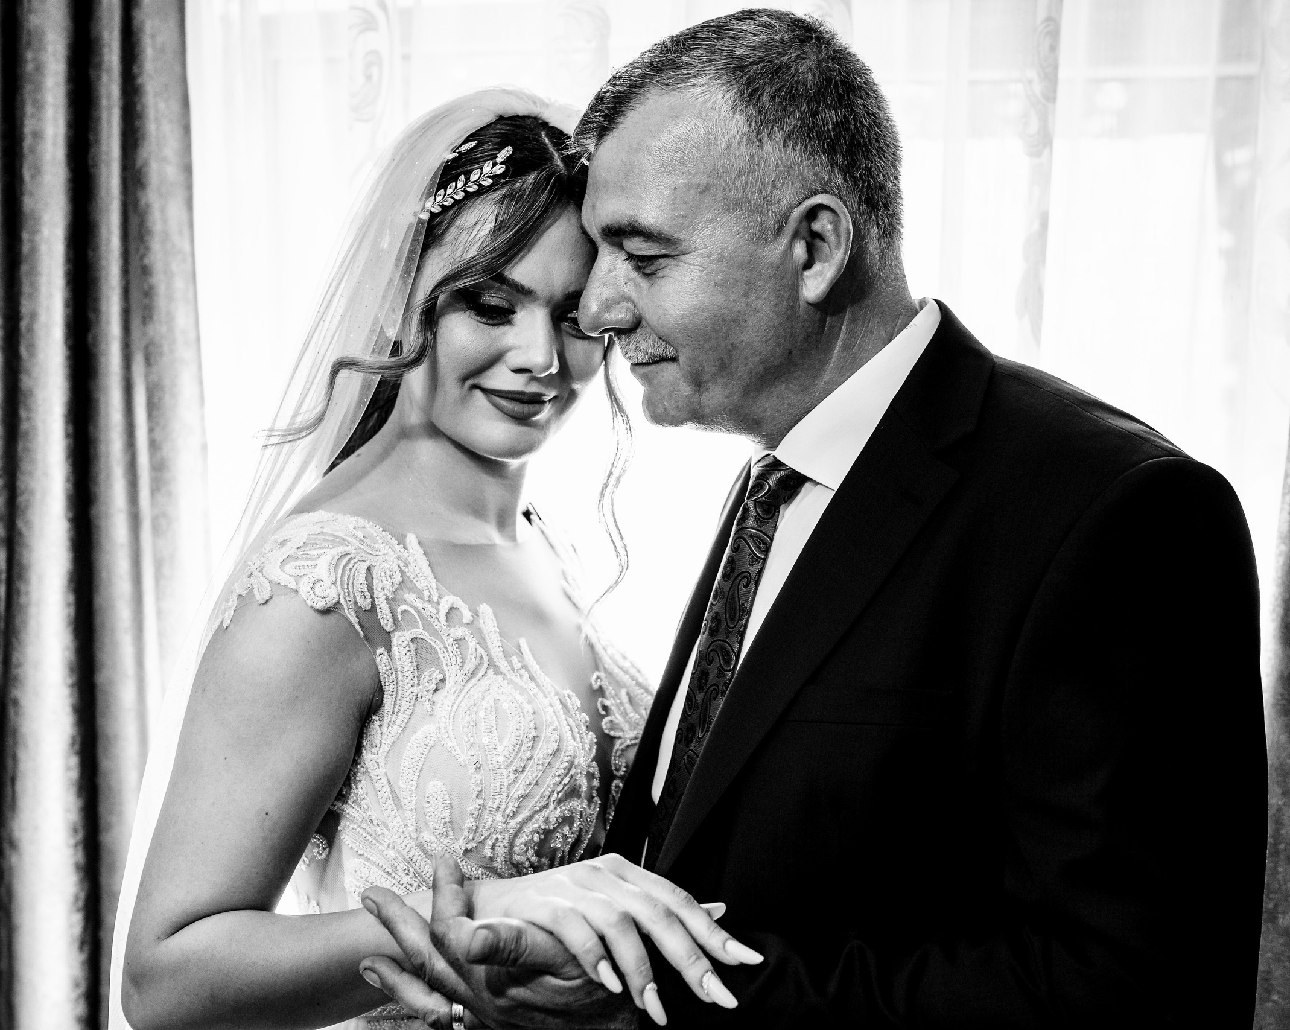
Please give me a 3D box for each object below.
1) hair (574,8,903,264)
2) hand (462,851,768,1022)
[{"bbox_3d":[0.061,-0.236,0.965,0.210,0.185,0.168,-17,6,-14],"label":"hair"},{"bbox_3d":[-0.018,0.243,0.860,0.175,0.065,0.090,18,25,-2],"label":"hand"}]

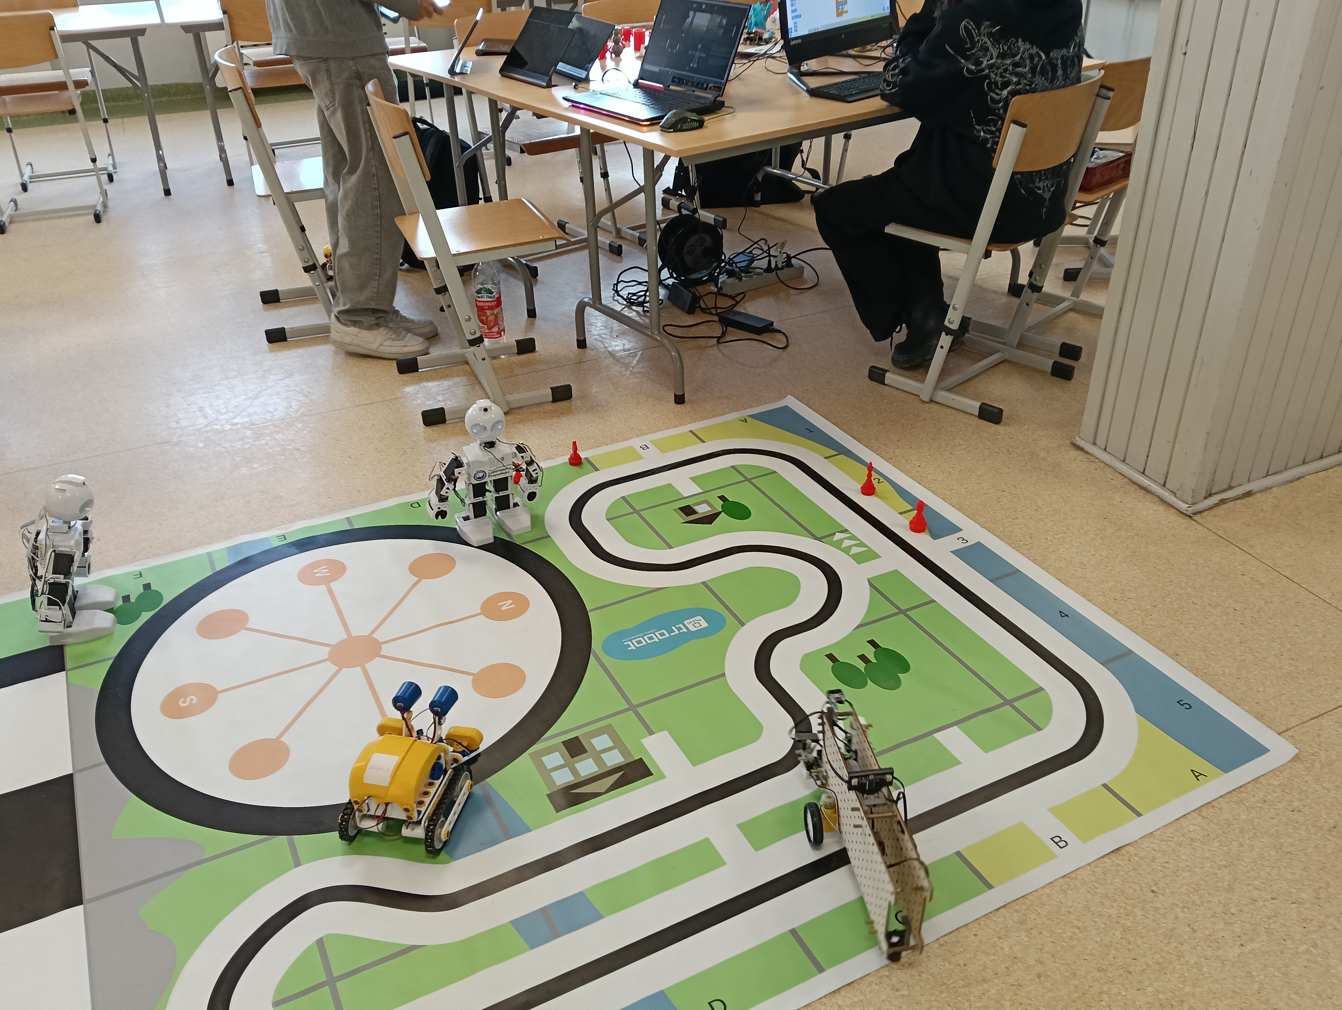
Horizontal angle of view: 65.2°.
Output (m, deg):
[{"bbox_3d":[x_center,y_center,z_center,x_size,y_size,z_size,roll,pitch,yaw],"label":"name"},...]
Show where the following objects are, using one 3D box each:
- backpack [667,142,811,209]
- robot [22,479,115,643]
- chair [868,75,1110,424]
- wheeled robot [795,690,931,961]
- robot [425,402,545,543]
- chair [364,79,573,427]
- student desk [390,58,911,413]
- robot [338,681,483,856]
[{"bbox_3d":[0.291,-1.535,4.607,0.430,0.400,0.250,-1,31,0],"label":"backpack"},{"bbox_3d":[-1.170,0.084,2.037,0.165,0.330,0.210,-9,32,-14],"label":"robot"},{"bbox_3d":[0.861,-0.723,2.860,0.460,0.820,0.410,26,40,37],"label":"chair"},{"bbox_3d":[0.278,0.461,1.568,0.140,0.150,0.410,-5,32,-7],"label":"wheeled robot"},{"bbox_3d":[-0.422,-0.086,2.304,0.250,0.330,0.140,-15,34,-23],"label":"robot"},{"bbox_3d":[-0.548,-0.709,2.858,0.460,0.820,0.410,-10,33,-15],"label":"chair"},{"bbox_3d":[0.230,-1.138,3.643,1.800,0.725,1.660,-22,37,-31],"label":"student desk"},{"bbox_3d":[-0.415,0.406,1.654,0.175,0.165,0.220,6,32,10],"label":"robot"}]

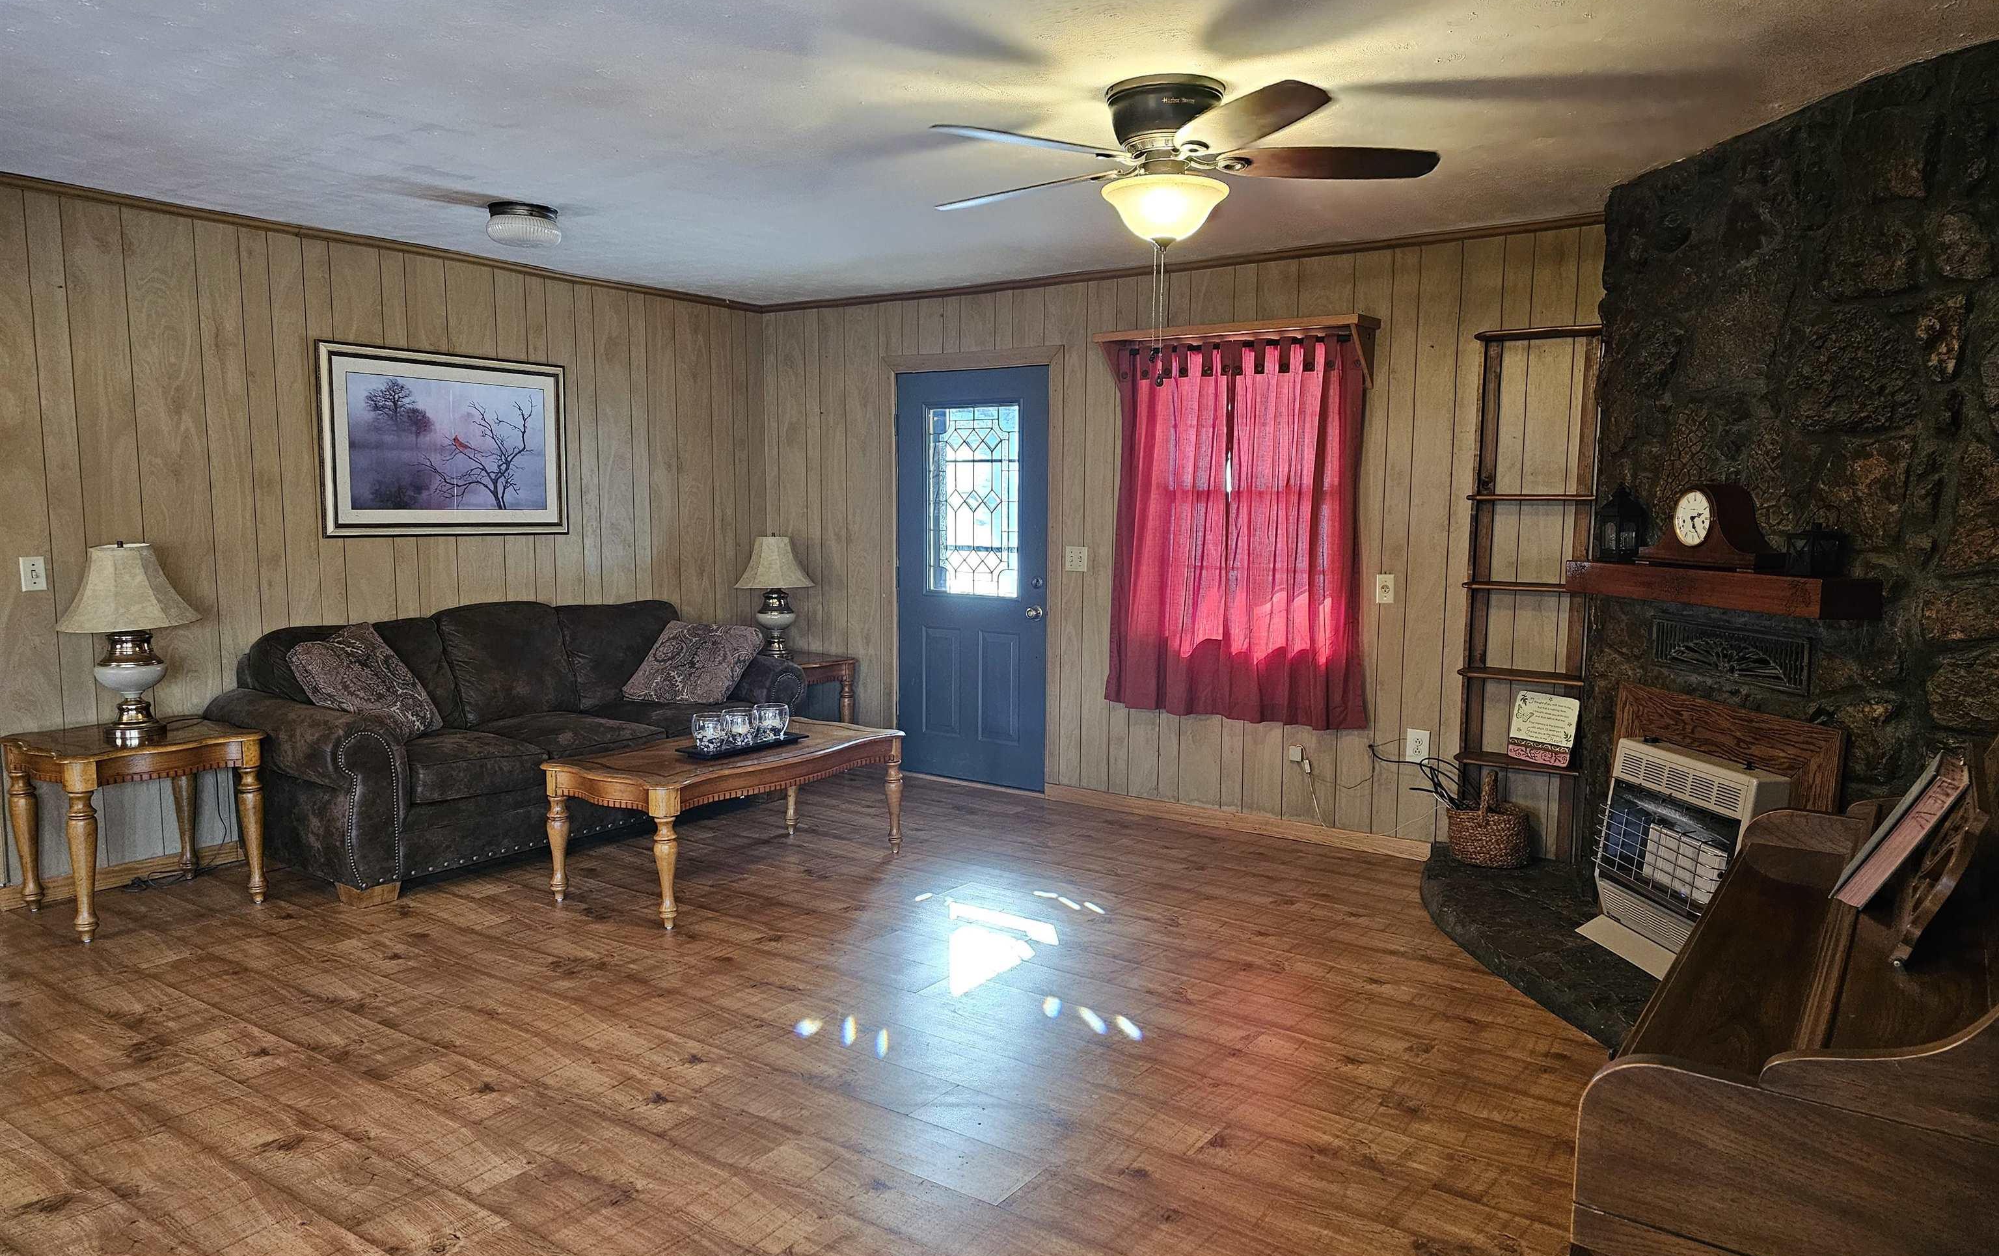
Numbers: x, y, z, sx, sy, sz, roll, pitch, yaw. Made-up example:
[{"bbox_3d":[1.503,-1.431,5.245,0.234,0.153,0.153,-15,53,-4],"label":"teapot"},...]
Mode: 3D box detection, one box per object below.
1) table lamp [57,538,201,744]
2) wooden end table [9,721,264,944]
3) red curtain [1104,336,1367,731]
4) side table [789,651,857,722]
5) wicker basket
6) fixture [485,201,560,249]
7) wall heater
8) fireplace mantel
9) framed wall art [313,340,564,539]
[{"bbox_3d":[-2.871,0.048,4.383,0.410,0.662,0.410,4,6,35],"label":"table lamp"},{"bbox_3d":[-2.933,0.663,4.532,0.630,0.593,0.610,4,6,35],"label":"wooden end table"},{"bbox_3d":[0.978,-0.414,5.620,1.180,1.580,0.100,4,6,35],"label":"red curtain"},{"bbox_3d":[-1.196,0.454,6.949,0.630,0.593,0.610,4,6,35],"label":"side table"},{"bbox_3d":[1.821,0.700,4.949,0.290,0.350,0.280,4,6,35],"label":"wicker basket"},{"bbox_3d":[-1.738,-1.462,4.851,0.257,0.130,0.257,0,5,0],"label":"fixture"},{"bbox_3d":[2.042,0.678,3.997,0.217,0.577,0.630,0,5,-8],"label":"wall heater"},{"bbox_3d":[2.059,-0.121,3.885,0.175,0.100,1.114,0,5,-9],"label":"fireplace mantel"},{"bbox_3d":[-2.348,-0.784,5.731,0.040,0.775,1.160,4,6,35],"label":"framed wall art"}]

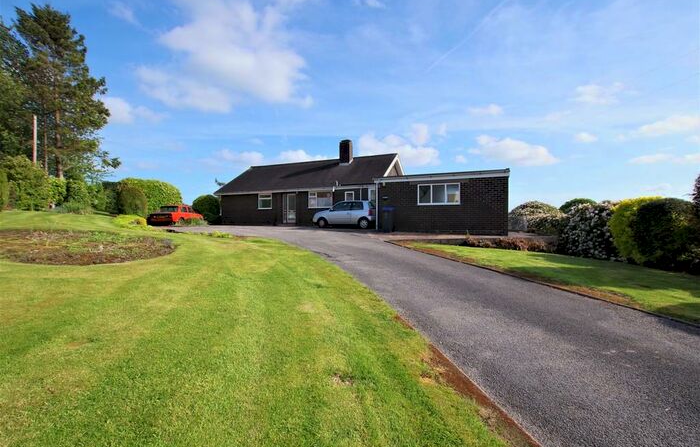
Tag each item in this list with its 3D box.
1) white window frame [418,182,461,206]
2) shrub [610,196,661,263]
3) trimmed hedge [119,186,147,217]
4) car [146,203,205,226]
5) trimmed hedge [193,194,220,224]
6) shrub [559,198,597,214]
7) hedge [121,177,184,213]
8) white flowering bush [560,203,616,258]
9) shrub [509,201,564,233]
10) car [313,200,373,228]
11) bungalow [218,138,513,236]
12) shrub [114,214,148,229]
[{"bbox_3d":[3.793,-1.270,12.535,1.820,0.950,0.100,0,0,22],"label":"white window frame"},{"bbox_3d":[8.054,0.155,8.200,1.100,1.720,1.200,0,0,-16],"label":"shrub"},{"bbox_3d":[-14.696,-1.493,19.800,1.600,2.250,1.600,1,-1,-34],"label":"trimmed hedge"},{"bbox_3d":[-12.150,-0.579,20.600,1.660,1.380,4.200,0,1,-1],"label":"car"},{"bbox_3d":[-11.543,-1.140,23.800,2.300,2.380,2.200,0,1,-23],"label":"trimmed hedge"},{"bbox_3d":[10.396,-0.228,13.300,1.500,1.750,1.650,0,0,-16],"label":"shrub"},{"bbox_3d":[-15.175,-1.911,22.300,3.800,2.800,2.100,1,-1,-34],"label":"hedge"},{"bbox_3d":[7.200,0.160,8.850,1.650,1.580,1.500,1,1,41],"label":"white flowering bush"},{"bbox_3d":[9.510,-0.331,15.000,2.500,1.650,2.000,0,1,27],"label":"shrub"},{"bbox_3d":[-0.245,-0.497,16.100,3.530,1.460,1.640,0,1,16],"label":"car"},{"bbox_3d":[-0.824,-2.987,19.877,19.350,6.600,12.650,0,1,23],"label":"bungalow"},{"bbox_3d":[-11.175,-0.087,15.000,1.500,0.720,1.350,0,0,0],"label":"shrub"}]

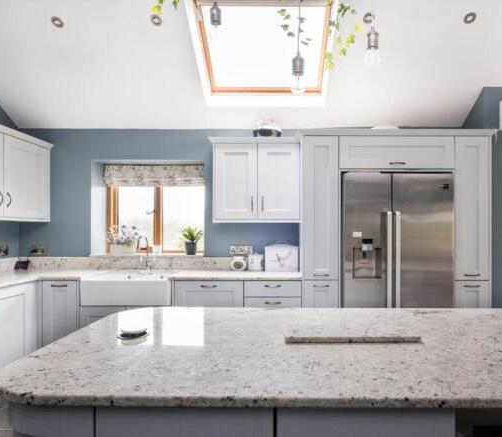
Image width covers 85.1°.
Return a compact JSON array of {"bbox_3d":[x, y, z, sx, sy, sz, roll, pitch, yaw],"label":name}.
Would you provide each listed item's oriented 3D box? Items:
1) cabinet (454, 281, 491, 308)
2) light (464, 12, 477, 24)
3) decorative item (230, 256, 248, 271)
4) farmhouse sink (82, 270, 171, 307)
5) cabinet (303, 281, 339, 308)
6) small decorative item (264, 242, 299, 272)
[{"bbox_3d":[1.924,0.937,2.640,0.318,0.790,0.580,0,-1,2],"label":"cabinet"},{"bbox_3d":[1.747,-1.596,2.178,0.085,0.030,0.085,0,-39,0],"label":"light"},{"bbox_3d":[-0.119,0.452,2.795,0.165,0.140,0.130,0,-1,2],"label":"decorative item"},{"bbox_3d":[-1.059,0.652,2.575,0.779,0.218,0.470,0,-1,2],"label":"farmhouse sink"},{"bbox_3d":[0.610,0.905,2.625,0.300,0.730,0.570,0,-1,0],"label":"cabinet"},{"bbox_3d":[0.300,0.380,2.720,0.325,0.270,0.190,0,-1,0],"label":"small decorative item"}]

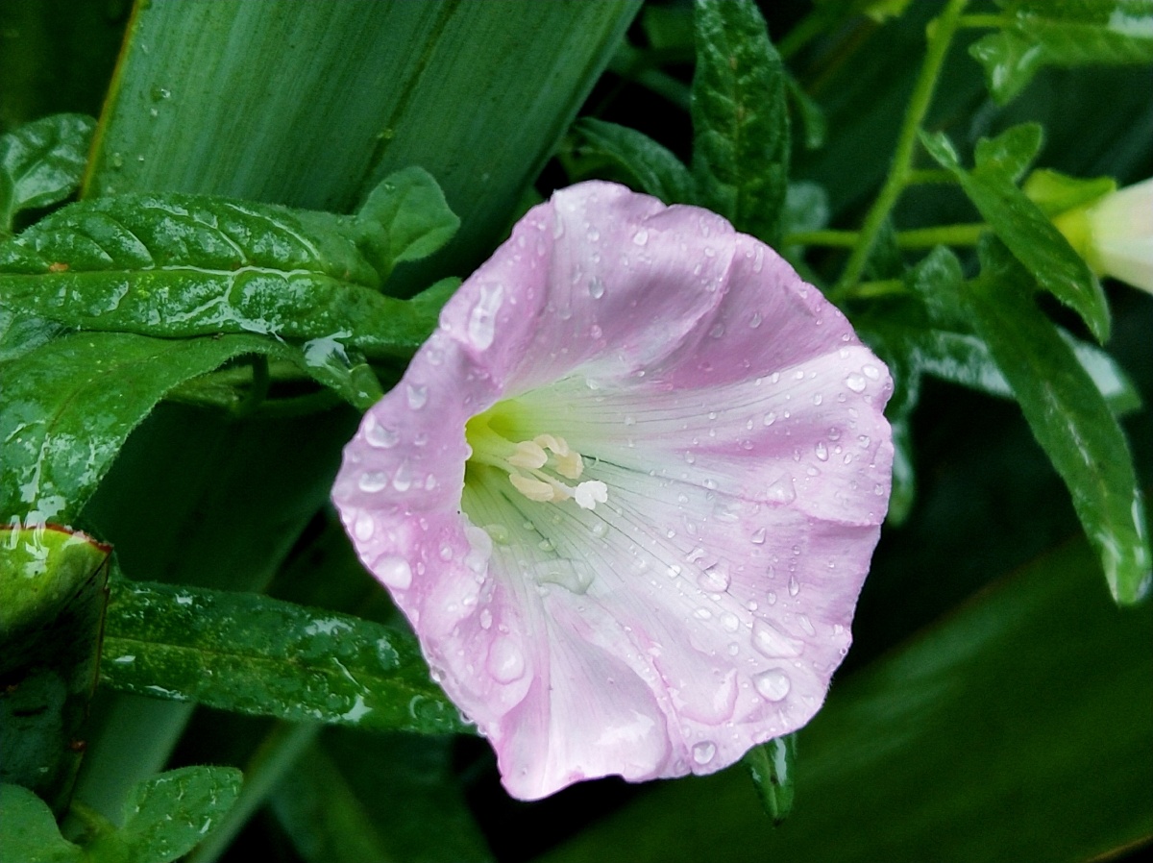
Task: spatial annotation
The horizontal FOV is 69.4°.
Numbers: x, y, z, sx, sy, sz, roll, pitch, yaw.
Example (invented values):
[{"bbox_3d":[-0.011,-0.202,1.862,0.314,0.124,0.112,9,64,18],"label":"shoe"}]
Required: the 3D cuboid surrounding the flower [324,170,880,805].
[{"bbox_3d":[-0.001,0.005,0.097,0.059,0.061,0.042,-15,13,-25],"label":"flower"}]

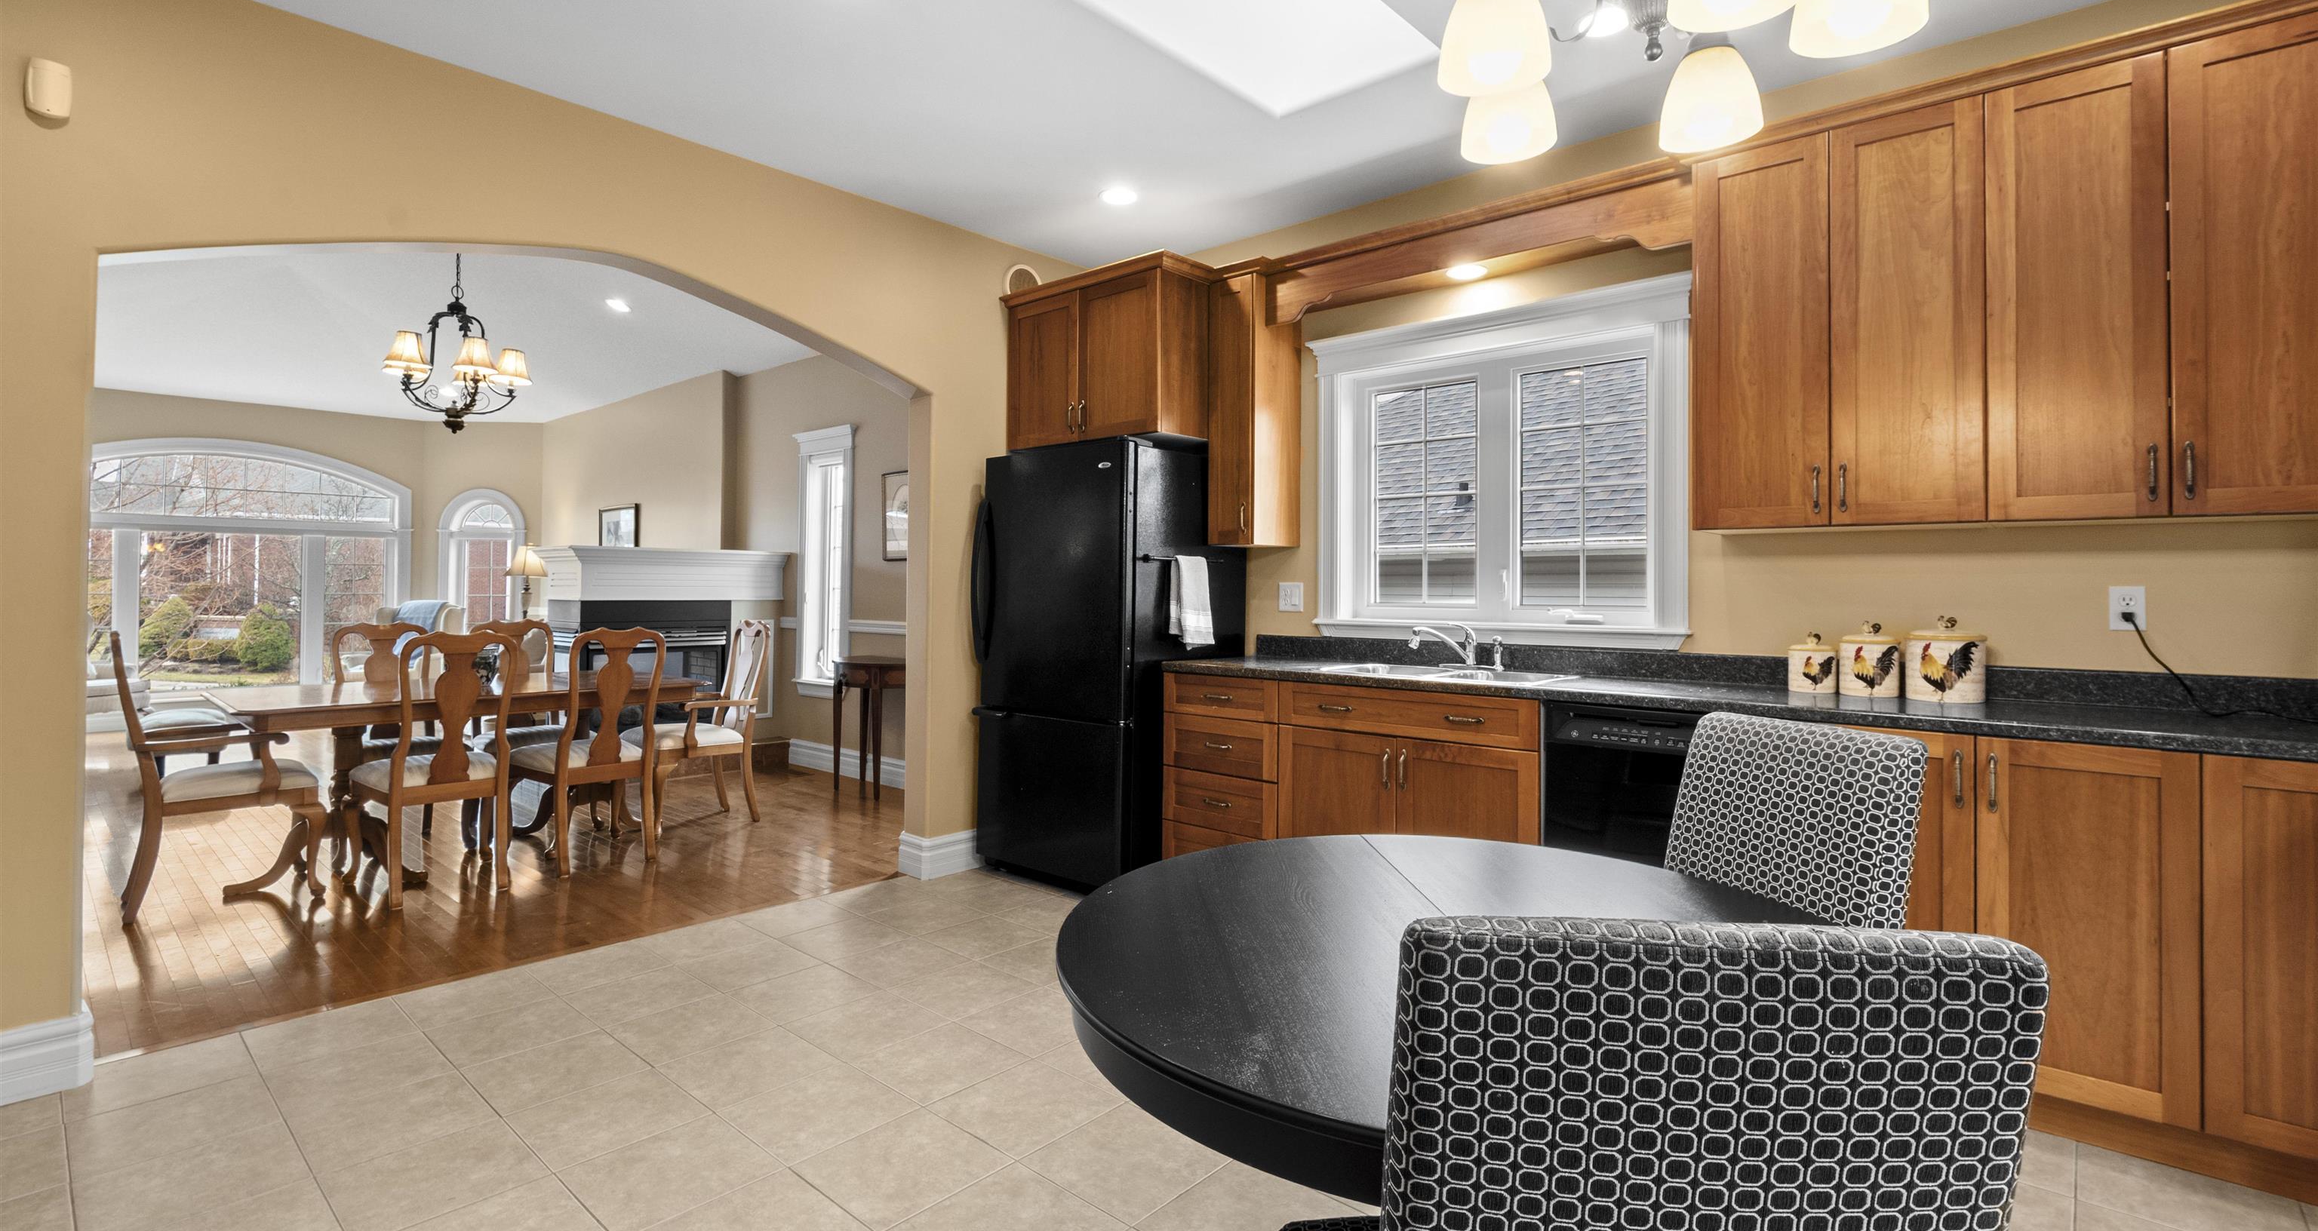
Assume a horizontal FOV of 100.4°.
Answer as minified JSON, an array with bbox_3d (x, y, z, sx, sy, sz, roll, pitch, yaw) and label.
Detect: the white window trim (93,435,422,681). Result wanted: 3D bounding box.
[{"bbox_3d":[-7.775,-0.395,8.110,2.430,2.138,0.130,-1,2,-45],"label":"white window trim"}]

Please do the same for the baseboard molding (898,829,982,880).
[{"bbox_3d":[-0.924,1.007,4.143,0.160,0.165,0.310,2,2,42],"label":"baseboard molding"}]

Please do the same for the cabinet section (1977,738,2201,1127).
[{"bbox_3d":[2.165,0.664,2.287,0.352,0.766,0.590,0,0,41],"label":"cabinet section"}]

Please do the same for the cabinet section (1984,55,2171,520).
[{"bbox_3d":[2.272,-0.753,2.409,0.316,1.056,0.330,0,0,41],"label":"cabinet section"}]

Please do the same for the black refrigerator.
[{"bbox_3d":[-0.204,0.206,4.164,0.830,1.765,0.800,2,2,41],"label":"black refrigerator"}]

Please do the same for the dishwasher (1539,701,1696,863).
[{"bbox_3d":[1.538,0.710,2.824,0.610,0.860,0.600,2,2,41],"label":"dishwasher"}]

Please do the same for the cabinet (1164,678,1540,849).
[{"bbox_3d":[0.768,0.683,3.506,1.448,0.870,0.600,2,2,41],"label":"cabinet"}]

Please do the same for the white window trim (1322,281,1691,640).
[{"bbox_3d":[1.135,-0.492,3.474,1.394,1.181,0.110,2,2,40],"label":"white window trim"}]

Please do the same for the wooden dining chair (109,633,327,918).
[{"bbox_3d":[-3.609,0.569,3.704,0.580,1.040,0.580,2,2,43],"label":"wooden dining chair"}]

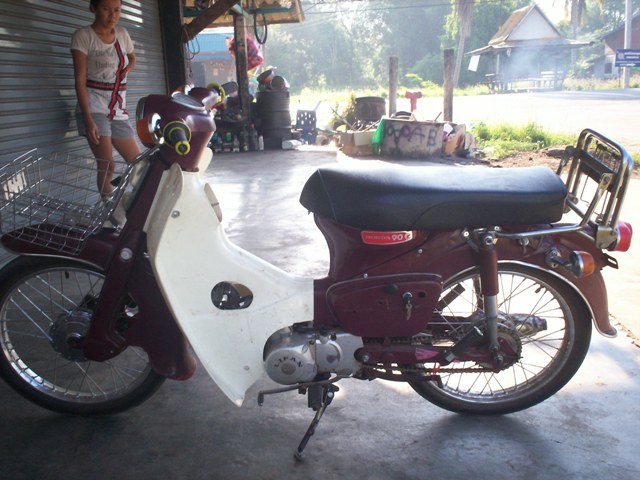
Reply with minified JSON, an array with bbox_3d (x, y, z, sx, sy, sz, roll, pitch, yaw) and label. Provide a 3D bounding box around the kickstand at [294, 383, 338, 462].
[{"bbox_3d":[-0.022,0.495,1.835,0.120,0.210,0.160,1,13,-2],"label":"kickstand"}]

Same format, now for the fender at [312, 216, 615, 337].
[{"bbox_3d":[0.419,0.096,1.857,0.875,0.375,0.220,1,25,-2],"label":"fender"}]

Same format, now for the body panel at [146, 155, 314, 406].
[{"bbox_3d":[-0.222,0.057,1.824,0.410,0.680,0.420,1,25,-2],"label":"body panel"}]

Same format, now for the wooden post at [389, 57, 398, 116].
[{"bbox_3d":[1.267,-2.503,11.816,0.155,1.423,0.155,3,13,7],"label":"wooden post"}]

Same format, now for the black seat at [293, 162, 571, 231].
[{"bbox_3d":[0.288,-0.123,1.752,0.690,0.130,0.250,1,25,-2],"label":"black seat"}]

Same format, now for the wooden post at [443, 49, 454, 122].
[{"bbox_3d":[2.093,-2.357,11.008,0.165,1.528,0.165,3,13,7],"label":"wooden post"}]

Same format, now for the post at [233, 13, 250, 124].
[{"bbox_3d":[-1.064,-2.268,9.569,0.170,1.882,0.170,3,13,7],"label":"post"}]

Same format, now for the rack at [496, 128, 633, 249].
[{"bbox_3d":[0.613,-0.138,1.753,0.335,0.270,0.280,1,25,-2],"label":"rack"}]

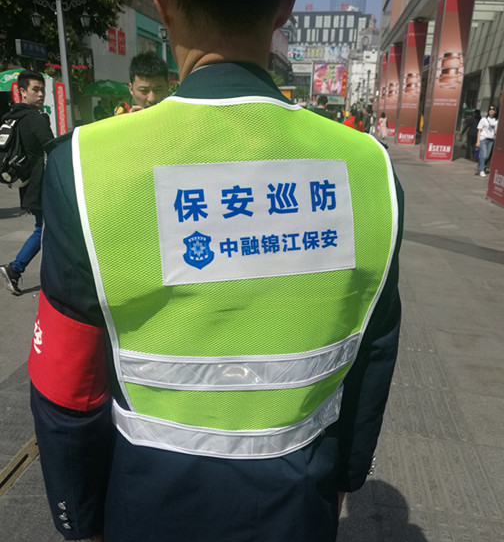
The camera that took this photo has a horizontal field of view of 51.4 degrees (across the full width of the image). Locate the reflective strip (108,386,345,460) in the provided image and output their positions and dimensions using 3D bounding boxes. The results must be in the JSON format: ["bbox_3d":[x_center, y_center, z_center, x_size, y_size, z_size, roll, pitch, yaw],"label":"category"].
[{"bbox_3d":[-0.031,0.233,0.794,0.363,0.060,0.115,-1,17,-7],"label":"reflective strip"}]

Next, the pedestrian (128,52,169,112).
[{"bbox_3d":[-0.461,-0.130,2.524,0.500,1.720,0.330,-5,18,-17],"label":"pedestrian"}]

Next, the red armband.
[{"bbox_3d":[-0.261,0.097,0.737,0.115,0.140,0.130,7,17,-3],"label":"red armband"}]

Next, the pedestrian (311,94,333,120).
[{"bbox_3d":[1.013,-1.732,7.832,0.480,1.720,0.300,0,17,-3],"label":"pedestrian"}]

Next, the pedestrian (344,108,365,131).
[{"bbox_3d":[2.283,-2.885,11.866,0.460,1.600,0.300,1,17,0],"label":"pedestrian"}]

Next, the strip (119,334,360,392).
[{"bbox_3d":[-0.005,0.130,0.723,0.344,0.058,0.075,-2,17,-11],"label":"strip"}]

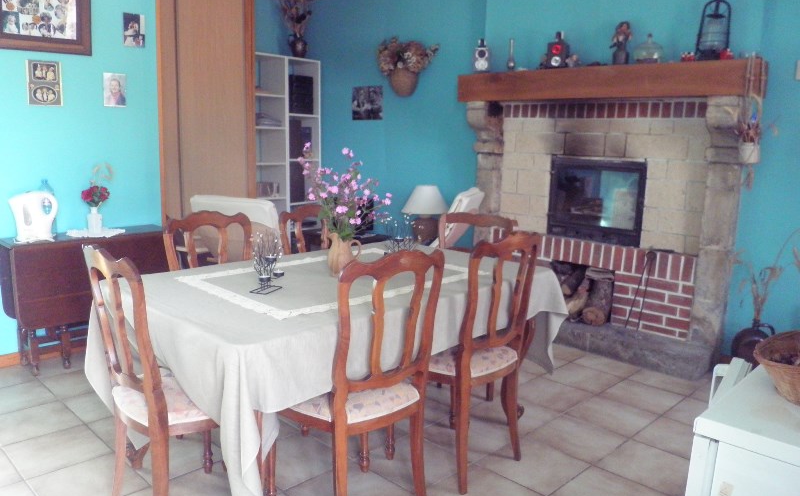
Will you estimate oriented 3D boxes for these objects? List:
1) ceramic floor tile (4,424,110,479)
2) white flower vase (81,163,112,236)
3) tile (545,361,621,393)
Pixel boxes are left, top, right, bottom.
[{"bbox_3d":[-1.416,0.840,2.494,0.340,0.010,0.340,-8,13,-44],"label":"ceramic floor tile"},{"bbox_3d":[-1.752,-0.282,3.475,0.170,0.400,0.160,-8,13,-44],"label":"white flower vase"},{"bbox_3d":[1.059,0.751,3.453,0.340,0.010,0.340,-8,13,-44],"label":"tile"}]

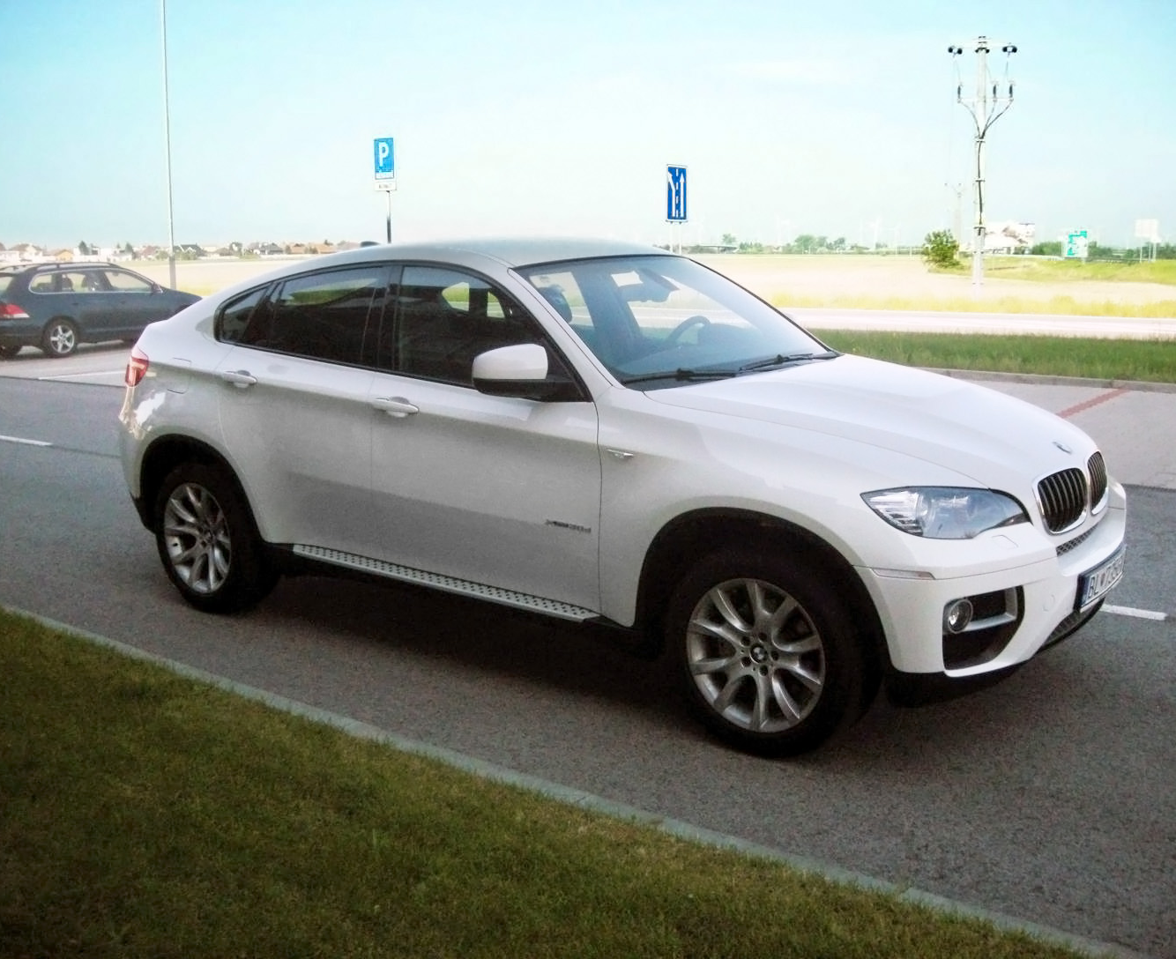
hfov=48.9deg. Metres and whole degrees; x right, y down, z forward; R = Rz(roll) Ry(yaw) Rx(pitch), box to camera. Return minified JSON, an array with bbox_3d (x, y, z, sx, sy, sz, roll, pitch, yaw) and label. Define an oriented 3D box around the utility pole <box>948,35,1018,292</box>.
[{"bbox_3d":[13.922,-11.066,45.244,2.200,8.440,0.700,3,11,16],"label":"utility pole"}]

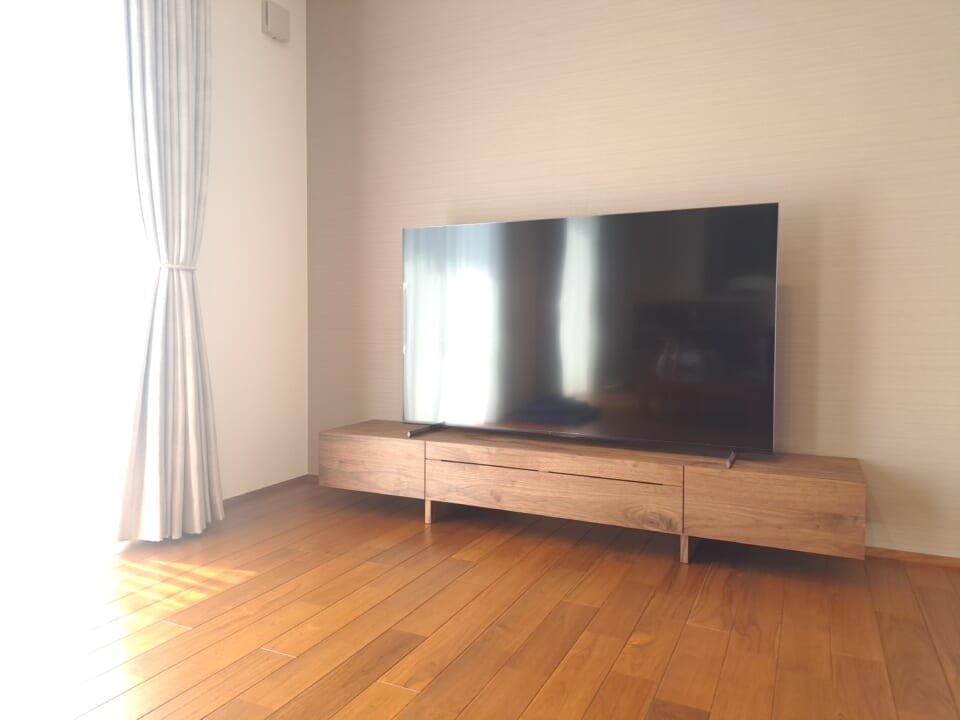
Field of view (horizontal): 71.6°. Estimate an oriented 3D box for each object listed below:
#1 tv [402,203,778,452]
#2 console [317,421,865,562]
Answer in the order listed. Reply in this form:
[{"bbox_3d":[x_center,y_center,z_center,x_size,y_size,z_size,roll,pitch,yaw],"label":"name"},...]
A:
[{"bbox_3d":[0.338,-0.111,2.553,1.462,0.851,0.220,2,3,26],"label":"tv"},{"bbox_3d":[0.305,0.487,2.567,2.020,0.329,0.379,2,3,26],"label":"console"}]

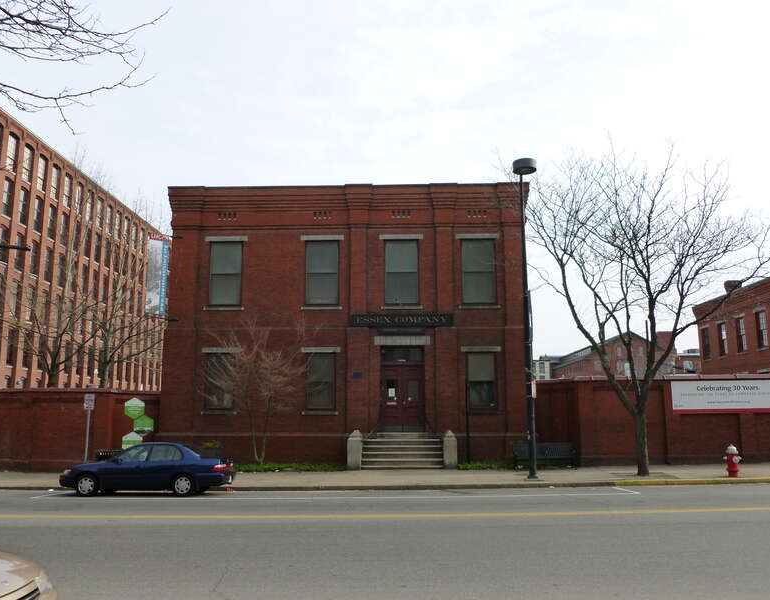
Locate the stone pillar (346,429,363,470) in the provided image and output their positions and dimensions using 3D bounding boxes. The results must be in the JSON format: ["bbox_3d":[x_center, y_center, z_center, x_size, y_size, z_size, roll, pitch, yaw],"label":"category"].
[{"bbox_3d":[-0.950,4.925,21.334,0.460,1.280,0.460,0,-10,1],"label":"stone pillar"}]

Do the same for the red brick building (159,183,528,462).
[{"bbox_3d":[-1.268,1.696,29.159,13.000,10.150,12.000,0,-10,1],"label":"red brick building"}]

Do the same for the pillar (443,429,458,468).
[{"bbox_3d":[2.142,4.889,21.334,0.460,1.280,0.460,0,-10,1],"label":"pillar"}]

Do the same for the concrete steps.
[{"bbox_3d":[0.609,5.121,22.001,2.650,1.050,1.750,0,-10,1],"label":"concrete steps"}]

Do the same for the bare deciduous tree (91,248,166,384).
[{"bbox_3d":[-15.790,2.085,38.499,5.200,12.200,5.200,0,-10,1],"label":"bare deciduous tree"}]

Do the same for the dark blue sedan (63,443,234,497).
[{"bbox_3d":[-6.263,4.466,17.409,4.370,1.370,1.690,0,-10,0],"label":"dark blue sedan"}]

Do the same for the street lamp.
[{"bbox_3d":[4.294,0.457,19.044,0.720,9.400,0.800,0,-10,1],"label":"street lamp"}]

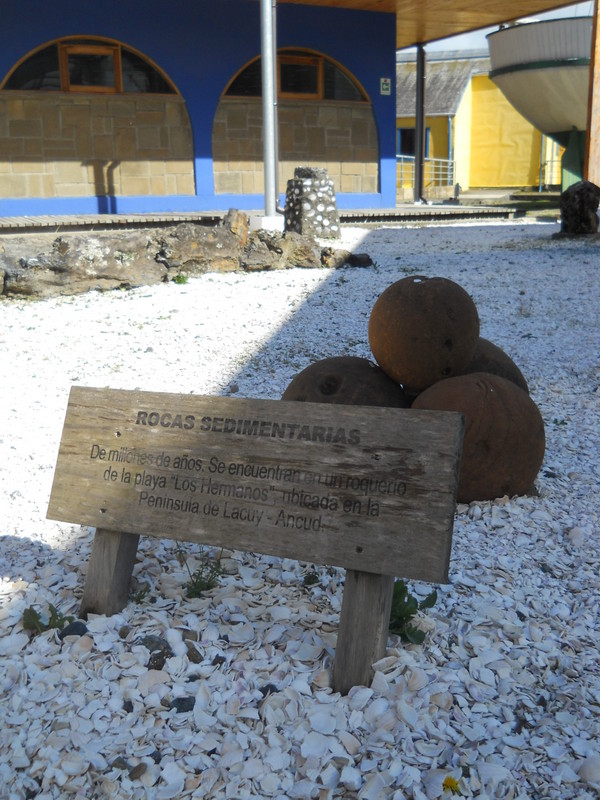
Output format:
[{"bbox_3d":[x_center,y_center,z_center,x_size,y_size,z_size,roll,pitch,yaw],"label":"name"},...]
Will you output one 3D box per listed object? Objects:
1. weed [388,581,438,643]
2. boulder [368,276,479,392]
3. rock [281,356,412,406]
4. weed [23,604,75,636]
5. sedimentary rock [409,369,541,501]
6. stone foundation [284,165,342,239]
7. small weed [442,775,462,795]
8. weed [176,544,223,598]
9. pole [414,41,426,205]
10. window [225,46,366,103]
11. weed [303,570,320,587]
[{"bbox_3d":[0.244,0.475,1.920,0.125,0.115,0.120,-1,14,0],"label":"weed"},{"bbox_3d":[0.414,-0.215,2.850,0.370,0.385,0.370,-1,14,0],"label":"boulder"},{"bbox_3d":[0.151,0.074,2.800,0.445,0.420,0.445,-1,14,0],"label":"rock"},{"bbox_3d":[-0.577,0.505,1.960,0.108,0.055,0.085,-1,14,0],"label":"weed"},{"bbox_3d":[0.568,0.124,2.720,0.420,0.405,0.420,-1,14,0],"label":"sedimentary rock"},{"bbox_3d":[0.161,-2.528,11.000,0.540,0.820,0.540,-8,15,-25],"label":"stone foundation"},{"bbox_3d":[0.253,0.638,1.420,0.033,0.028,0.030,-1,14,0],"label":"small weed"},{"bbox_3d":[-0.250,0.427,2.130,0.112,0.115,0.090,-1,14,0],"label":"weed"},{"bbox_3d":[2.617,-6.003,18.600,0.180,3.280,0.180,-8,15,-25],"label":"pole"},{"bbox_3d":[-0.024,-5.283,13.900,2.700,0.790,0.120,-8,15,-25],"label":"window"},{"bbox_3d":[0.029,0.451,2.160,0.045,0.035,0.040,-1,14,0],"label":"weed"}]

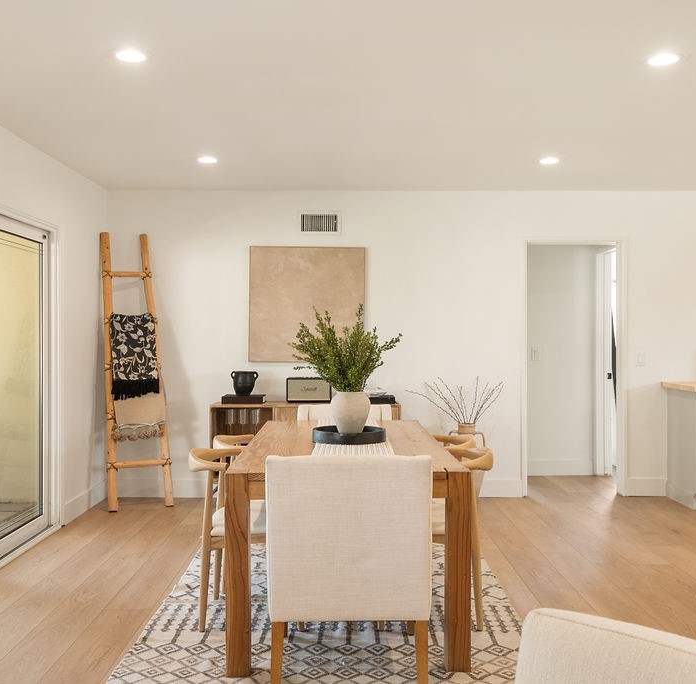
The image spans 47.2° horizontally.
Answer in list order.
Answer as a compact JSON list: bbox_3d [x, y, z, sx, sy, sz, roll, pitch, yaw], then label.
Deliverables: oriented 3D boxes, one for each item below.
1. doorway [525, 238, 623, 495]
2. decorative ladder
[{"bbox_3d":[1.794,0.214,6.380,0.790,2.040,0.130,0,0,0],"label":"doorway"},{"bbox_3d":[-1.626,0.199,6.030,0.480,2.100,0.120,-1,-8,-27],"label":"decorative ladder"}]

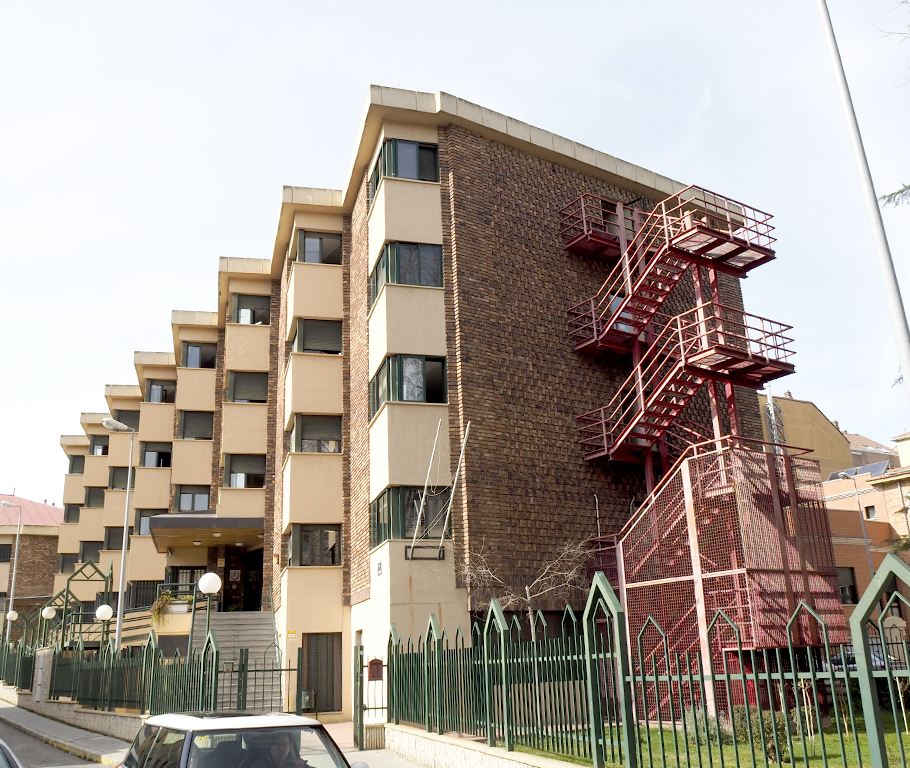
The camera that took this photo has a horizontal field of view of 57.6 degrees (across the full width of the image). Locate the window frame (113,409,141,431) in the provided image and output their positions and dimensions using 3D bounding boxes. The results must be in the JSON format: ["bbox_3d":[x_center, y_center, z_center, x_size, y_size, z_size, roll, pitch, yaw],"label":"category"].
[{"bbox_3d":[-16.018,1.858,40.528,1.188,1.137,0.200,3,-19,-15],"label":"window frame"}]

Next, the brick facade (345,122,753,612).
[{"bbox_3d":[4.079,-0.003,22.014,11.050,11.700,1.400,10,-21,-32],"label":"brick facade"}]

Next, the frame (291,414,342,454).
[{"bbox_3d":[-3.718,1.392,22.595,1.256,1.136,0.200,3,-19,-15],"label":"frame"}]

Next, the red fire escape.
[{"bbox_3d":[5.462,1.036,19.149,2.950,12.550,4.250,10,-21,-32],"label":"red fire escape"}]

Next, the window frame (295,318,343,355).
[{"bbox_3d":[-3.835,-1.327,23.480,1.277,1.102,0.200,3,-19,-15],"label":"window frame"}]

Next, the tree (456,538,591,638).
[{"bbox_3d":[1.334,4.596,15.166,2.600,3.450,2.200,-3,-18,4],"label":"tree"}]

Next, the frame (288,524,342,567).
[{"bbox_3d":[-3.604,4.240,21.667,1.282,1.138,0.200,3,-19,-15],"label":"frame"}]

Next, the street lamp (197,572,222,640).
[{"bbox_3d":[-5.272,5.609,17.482,0.460,3.174,0.460,11,-22,-34],"label":"street lamp"}]

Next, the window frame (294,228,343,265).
[{"bbox_3d":[-3.967,-3.972,24.335,1.309,1.115,0.200,3,-19,-15],"label":"window frame"}]

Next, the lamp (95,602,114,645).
[{"bbox_3d":[-10.367,7.975,24.192,0.460,3.003,0.460,11,-22,-34],"label":"lamp"}]

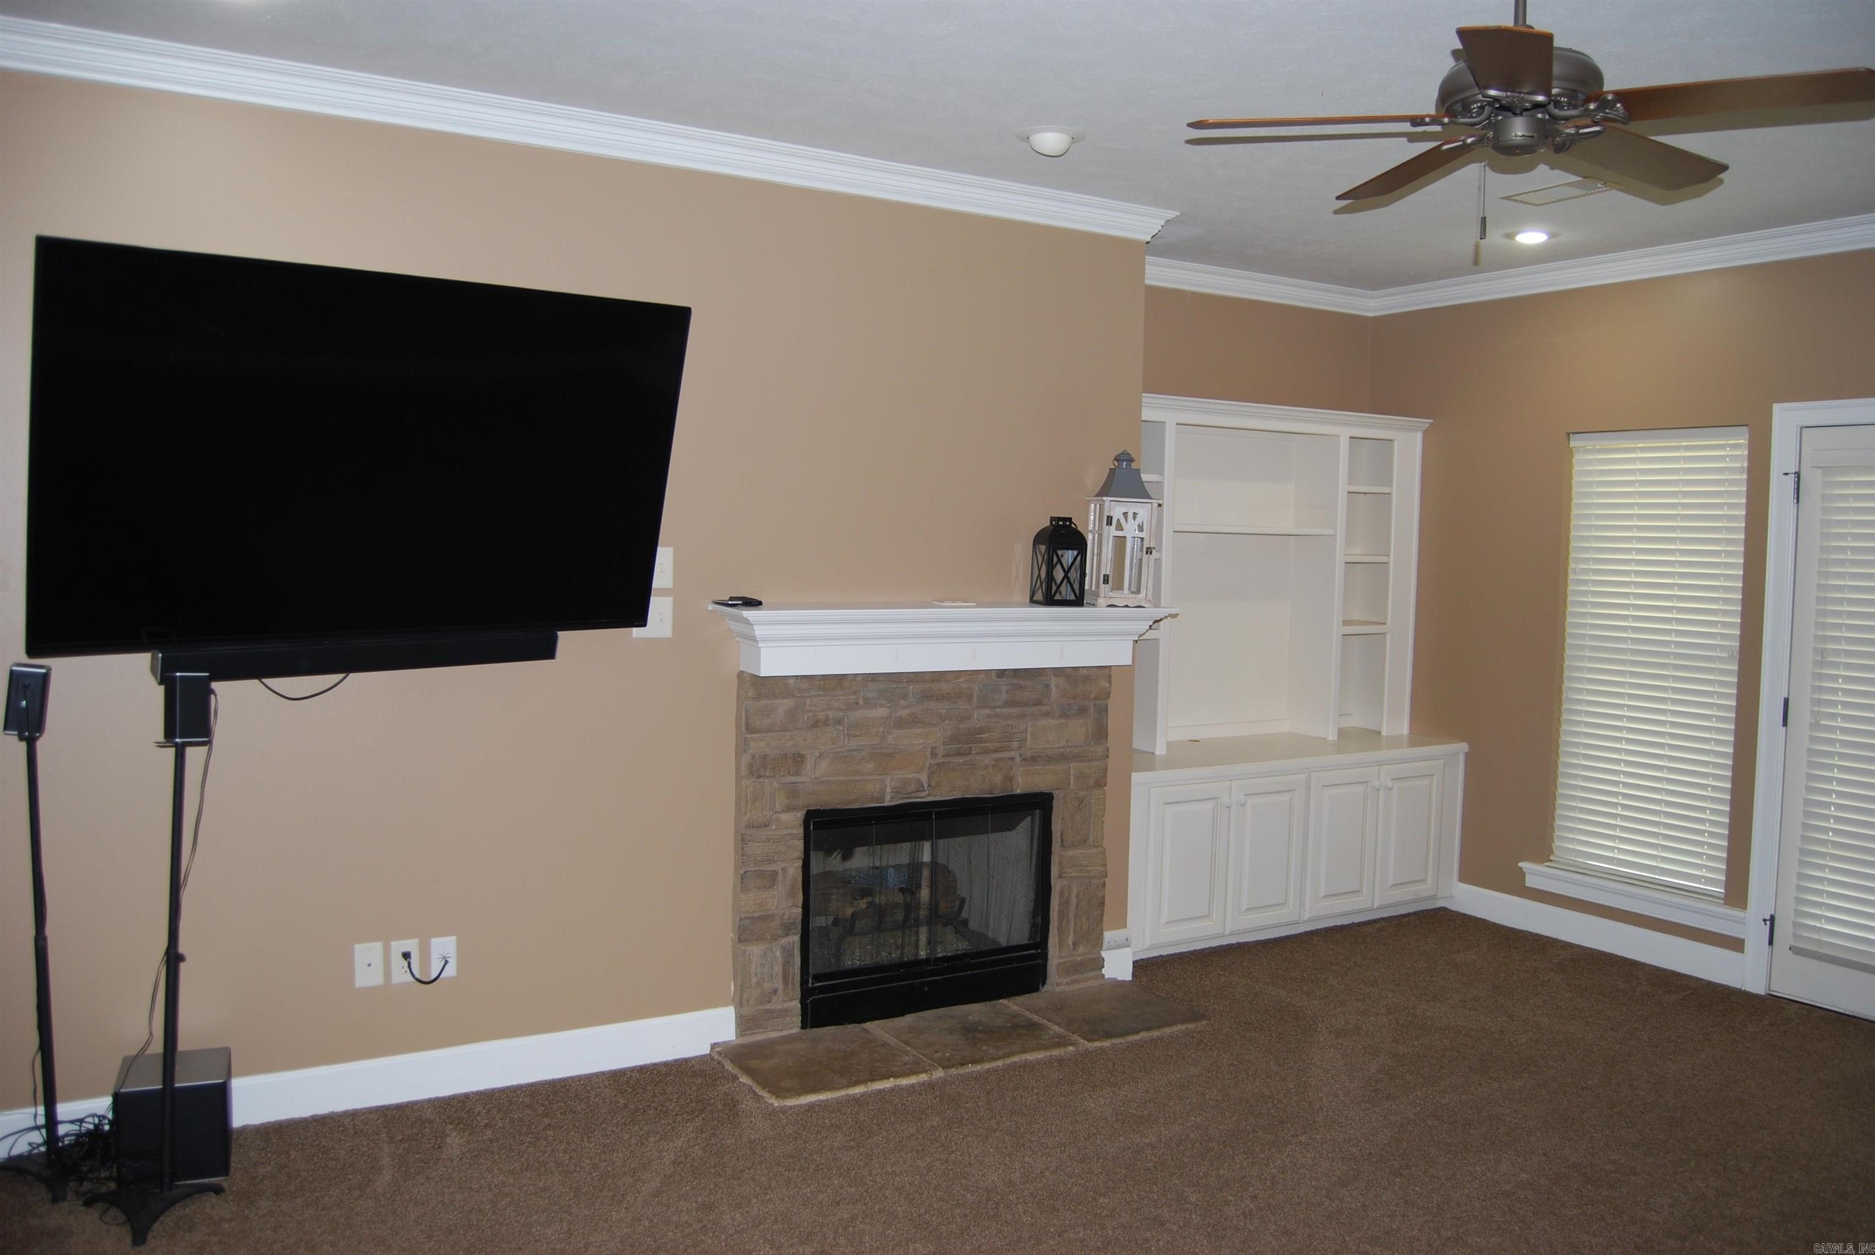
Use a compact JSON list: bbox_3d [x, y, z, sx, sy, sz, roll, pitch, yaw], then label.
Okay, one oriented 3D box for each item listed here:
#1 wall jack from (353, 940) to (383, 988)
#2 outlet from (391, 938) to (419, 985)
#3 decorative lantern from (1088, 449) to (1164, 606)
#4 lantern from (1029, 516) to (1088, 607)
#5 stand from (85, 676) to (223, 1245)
[{"bbox_3d":[-1.520,0.903,3.767,0.071,0.115,0.008,-1,4,-31],"label":"wall jack"},{"bbox_3d":[-1.441,0.906,3.814,0.071,0.115,0.008,-1,4,-31],"label":"outlet"},{"bbox_3d":[0.634,-0.335,4.808,0.208,0.526,0.208,1,4,-11],"label":"decorative lantern"},{"bbox_3d":[0.406,-0.221,4.715,0.138,0.292,0.138,0,4,-20],"label":"lantern"},{"bbox_3d":[-1.756,0.723,3.151,0.285,1.225,0.280,-1,4,-31],"label":"stand"}]

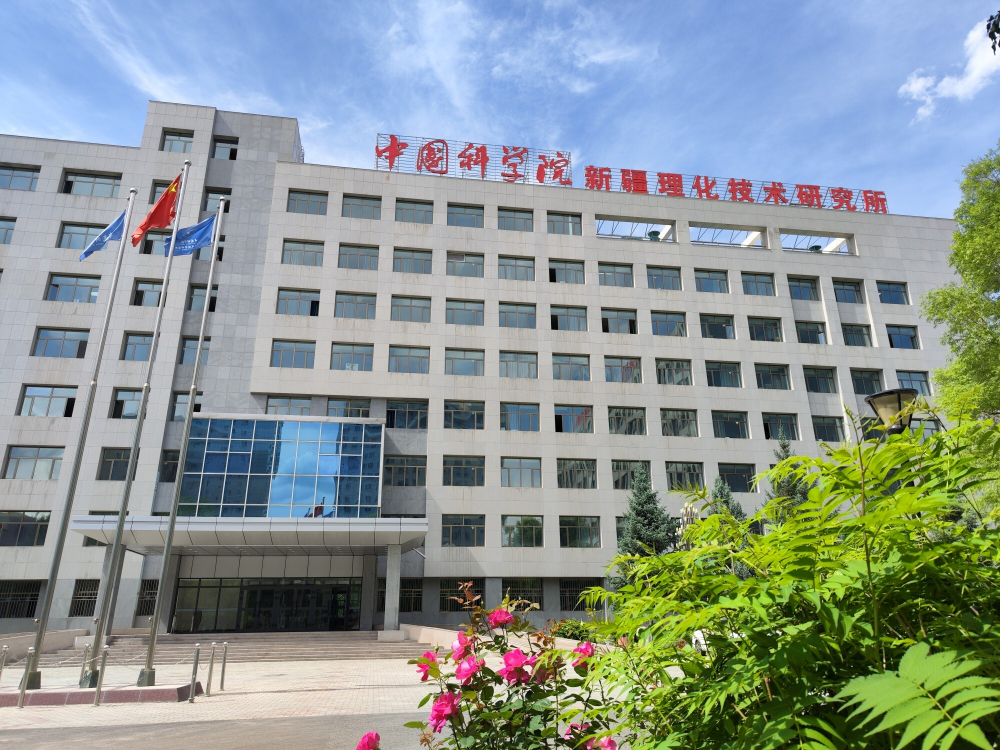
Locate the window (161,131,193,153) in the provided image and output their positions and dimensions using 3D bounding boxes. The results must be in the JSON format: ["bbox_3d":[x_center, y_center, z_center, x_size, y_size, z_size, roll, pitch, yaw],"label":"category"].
[{"bbox_3d":[-22.053,-15.862,47.611,2.050,1.870,0.200,3,-20,-9],"label":"window"}]

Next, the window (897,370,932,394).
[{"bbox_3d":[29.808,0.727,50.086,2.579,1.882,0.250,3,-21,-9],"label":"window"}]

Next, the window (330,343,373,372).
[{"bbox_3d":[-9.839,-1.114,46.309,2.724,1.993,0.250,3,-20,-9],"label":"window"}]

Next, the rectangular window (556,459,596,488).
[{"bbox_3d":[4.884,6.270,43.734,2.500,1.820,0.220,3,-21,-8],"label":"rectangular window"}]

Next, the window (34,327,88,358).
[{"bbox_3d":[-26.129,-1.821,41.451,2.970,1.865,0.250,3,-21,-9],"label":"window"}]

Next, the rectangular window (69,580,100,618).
[{"bbox_3d":[-21.869,12.094,37.505,2.000,1.900,0.200,3,-20,-9],"label":"rectangular window"}]

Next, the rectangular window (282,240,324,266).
[{"bbox_3d":[-13.136,-8.040,46.460,2.595,1.875,0.200,3,-21,-9],"label":"rectangular window"}]

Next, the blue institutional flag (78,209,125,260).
[{"bbox_3d":[-9.546,-3.374,16.649,0.850,1.330,0.270,-2,-20,4],"label":"blue institutional flag"}]

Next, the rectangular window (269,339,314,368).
[{"bbox_3d":[-12.981,-1.233,43.748,2.600,1.900,0.200,3,-20,-9],"label":"rectangular window"}]

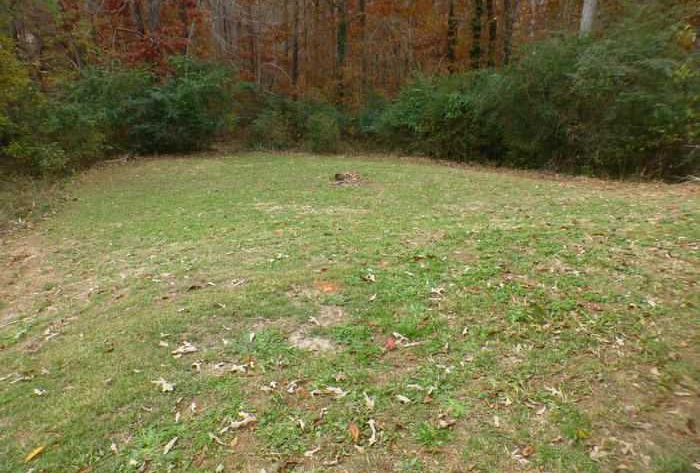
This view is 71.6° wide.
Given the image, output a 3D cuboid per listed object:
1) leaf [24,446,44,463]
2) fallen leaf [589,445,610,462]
[{"bbox_3d":[-1.396,0.968,2.154,0.030,0.015,0.102,4,15,13],"label":"leaf"},{"bbox_3d":[1.145,0.996,2.229,0.071,0.022,0.062,-3,14,-13],"label":"fallen leaf"}]

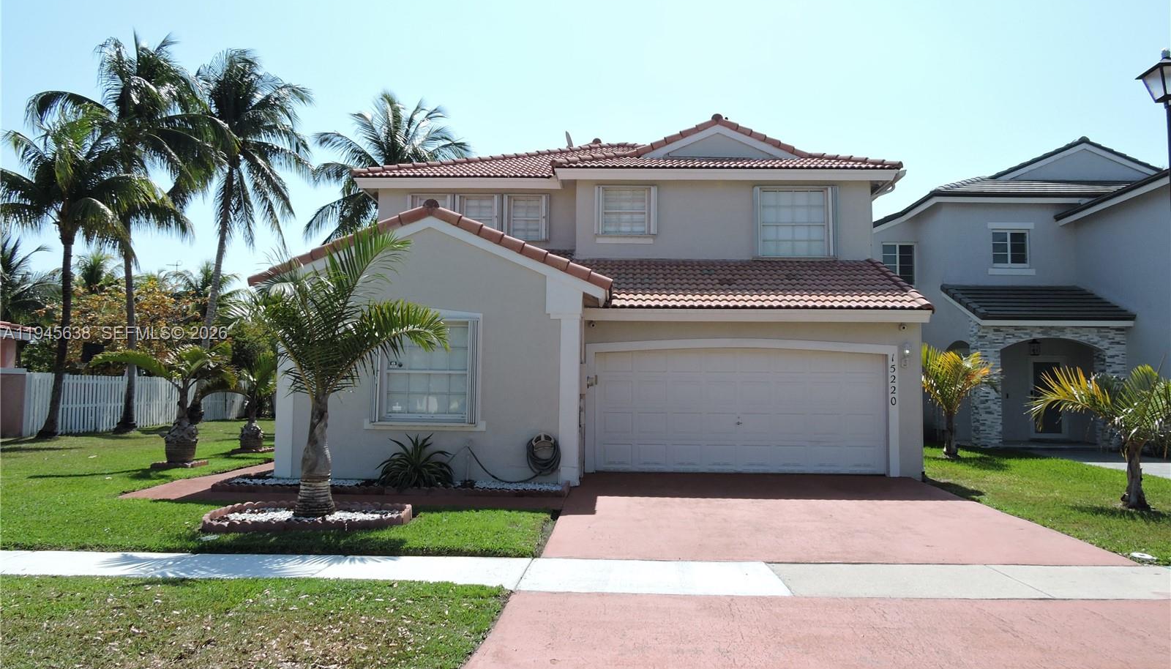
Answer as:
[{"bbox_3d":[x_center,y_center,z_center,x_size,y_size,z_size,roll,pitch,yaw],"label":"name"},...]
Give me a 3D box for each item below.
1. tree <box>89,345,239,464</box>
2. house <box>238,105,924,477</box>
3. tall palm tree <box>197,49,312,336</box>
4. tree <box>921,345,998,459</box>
[{"bbox_3d":[-8.099,1.292,15.586,2.610,2.280,2.500,1,-4,2],"label":"tree"},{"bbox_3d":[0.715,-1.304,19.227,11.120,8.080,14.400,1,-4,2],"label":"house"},{"bbox_3d":[-13.437,-3.944,32.357,4.720,15.040,4.600,1,-4,2],"label":"tall palm tree"},{"bbox_3d":[8.959,1.593,19.588,1.840,2.670,1.800,1,-4,2],"label":"tree"}]

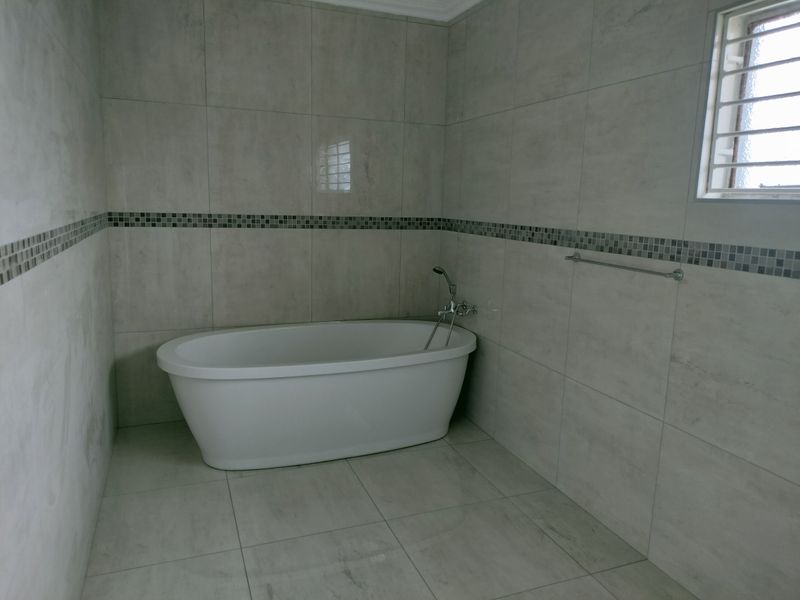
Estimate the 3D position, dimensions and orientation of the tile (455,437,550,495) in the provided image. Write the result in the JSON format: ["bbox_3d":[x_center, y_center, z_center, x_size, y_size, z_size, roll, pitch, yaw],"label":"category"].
[{"bbox_3d":[0.509,0.861,3.227,0.277,0.012,0.605,-2,10,-20],"label":"tile"}]

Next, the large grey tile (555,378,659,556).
[{"bbox_3d":[0.873,0.682,2.657,0.010,0.558,0.614,-2,10,-20],"label":"large grey tile"}]

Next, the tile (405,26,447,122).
[{"bbox_3d":[0.170,-1.421,3.928,0.286,0.591,0.013,-2,10,-20],"label":"tile"}]

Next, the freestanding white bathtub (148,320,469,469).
[{"bbox_3d":[-0.401,0.495,3.491,1.740,0.585,0.910,-3,10,-25],"label":"freestanding white bathtub"}]

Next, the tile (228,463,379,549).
[{"bbox_3d":[-0.453,0.906,2.816,0.598,0.010,0.603,-2,10,-22],"label":"tile"}]

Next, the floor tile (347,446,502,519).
[{"bbox_3d":[0.113,0.879,3.058,0.600,0.012,0.605,-2,10,-20],"label":"floor tile"}]

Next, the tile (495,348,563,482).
[{"bbox_3d":[0.657,0.584,3.216,0.013,0.561,0.614,-2,10,-20],"label":"tile"}]

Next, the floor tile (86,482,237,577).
[{"bbox_3d":[-0.974,0.926,2.604,0.529,0.010,0.603,-2,10,-22],"label":"floor tile"}]

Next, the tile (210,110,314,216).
[{"bbox_3d":[-0.815,-0.802,3.672,0.593,0.599,0.013,-2,10,-20],"label":"tile"}]

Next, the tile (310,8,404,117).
[{"bbox_3d":[-0.242,-1.407,3.781,0.598,0.596,0.012,-2,10,-22],"label":"tile"}]

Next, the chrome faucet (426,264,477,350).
[{"bbox_3d":[0.297,0.057,3.741,0.270,0.510,0.240,-2,10,-20],"label":"chrome faucet"}]

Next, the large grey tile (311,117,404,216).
[{"bbox_3d":[-0.257,-0.820,3.880,0.598,0.595,0.012,-2,10,-22],"label":"large grey tile"}]

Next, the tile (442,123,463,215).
[{"bbox_3d":[0.336,-0.821,3.967,0.013,0.599,0.223,-2,10,-20],"label":"tile"}]

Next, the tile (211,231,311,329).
[{"bbox_3d":[-0.827,-0.137,3.767,0.598,0.588,0.012,-2,10,-22],"label":"tile"}]

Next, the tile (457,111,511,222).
[{"bbox_3d":[0.486,-0.749,3.573,0.010,0.599,0.602,-2,10,-20],"label":"tile"}]

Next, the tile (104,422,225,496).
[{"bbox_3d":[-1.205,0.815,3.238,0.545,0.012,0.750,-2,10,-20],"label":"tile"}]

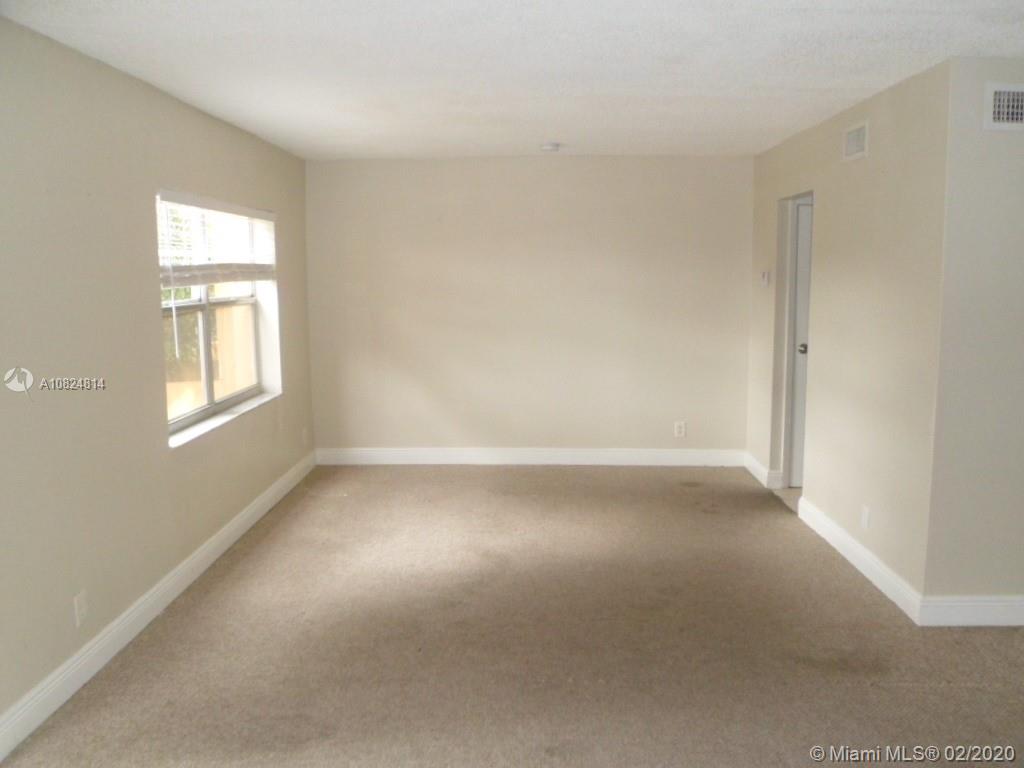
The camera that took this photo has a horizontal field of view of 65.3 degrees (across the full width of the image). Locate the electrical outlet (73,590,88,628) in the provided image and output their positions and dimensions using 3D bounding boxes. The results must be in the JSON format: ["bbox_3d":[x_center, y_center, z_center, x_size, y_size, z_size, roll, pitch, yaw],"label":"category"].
[{"bbox_3d":[-1.660,0.867,3.084,0.010,0.118,0.073,0,8,1],"label":"electrical outlet"}]

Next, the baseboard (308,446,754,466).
[{"bbox_3d":[0.143,0.587,6.423,3.455,0.133,0.018,0,8,1],"label":"baseboard"}]

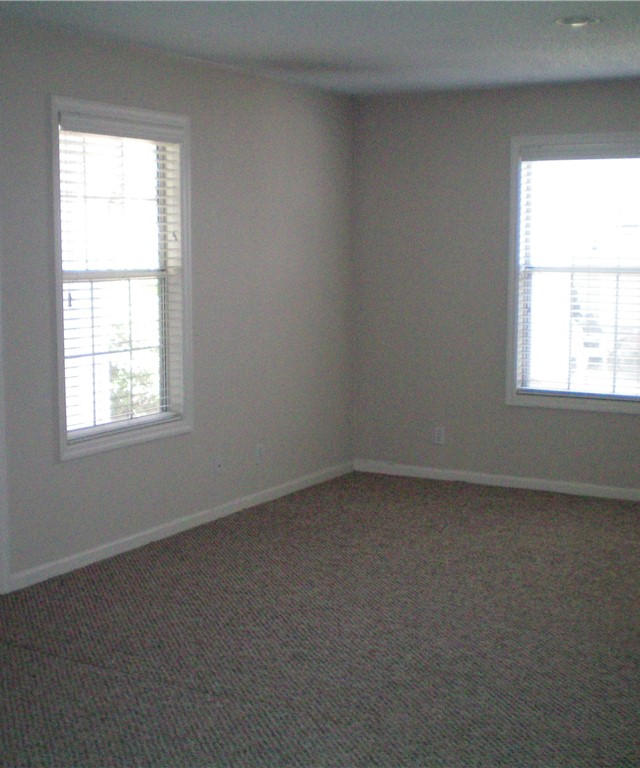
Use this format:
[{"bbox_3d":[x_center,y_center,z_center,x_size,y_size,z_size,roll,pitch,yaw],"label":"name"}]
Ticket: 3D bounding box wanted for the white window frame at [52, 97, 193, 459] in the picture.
[{"bbox_3d":[-0.936,-0.499,5.303,0.110,1.580,0.975,4,8,30],"label":"white window frame"}]

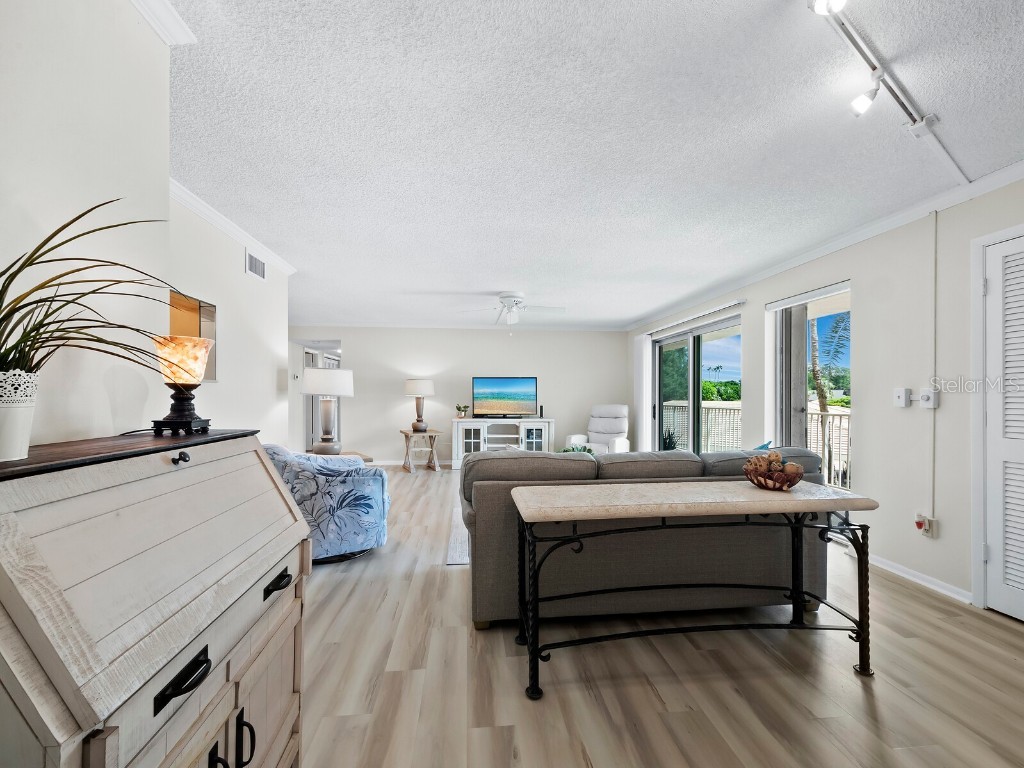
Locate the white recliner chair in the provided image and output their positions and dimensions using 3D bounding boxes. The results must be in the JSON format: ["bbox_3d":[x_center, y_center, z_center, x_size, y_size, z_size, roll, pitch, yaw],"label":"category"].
[{"bbox_3d":[1.380,0.866,6.480,0.840,1.060,0.900,-1,-2,34],"label":"white recliner chair"}]

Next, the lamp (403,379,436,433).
[{"bbox_3d":[-1.517,0.354,6.820,0.490,0.865,0.490,0,-1,-6],"label":"lamp"}]

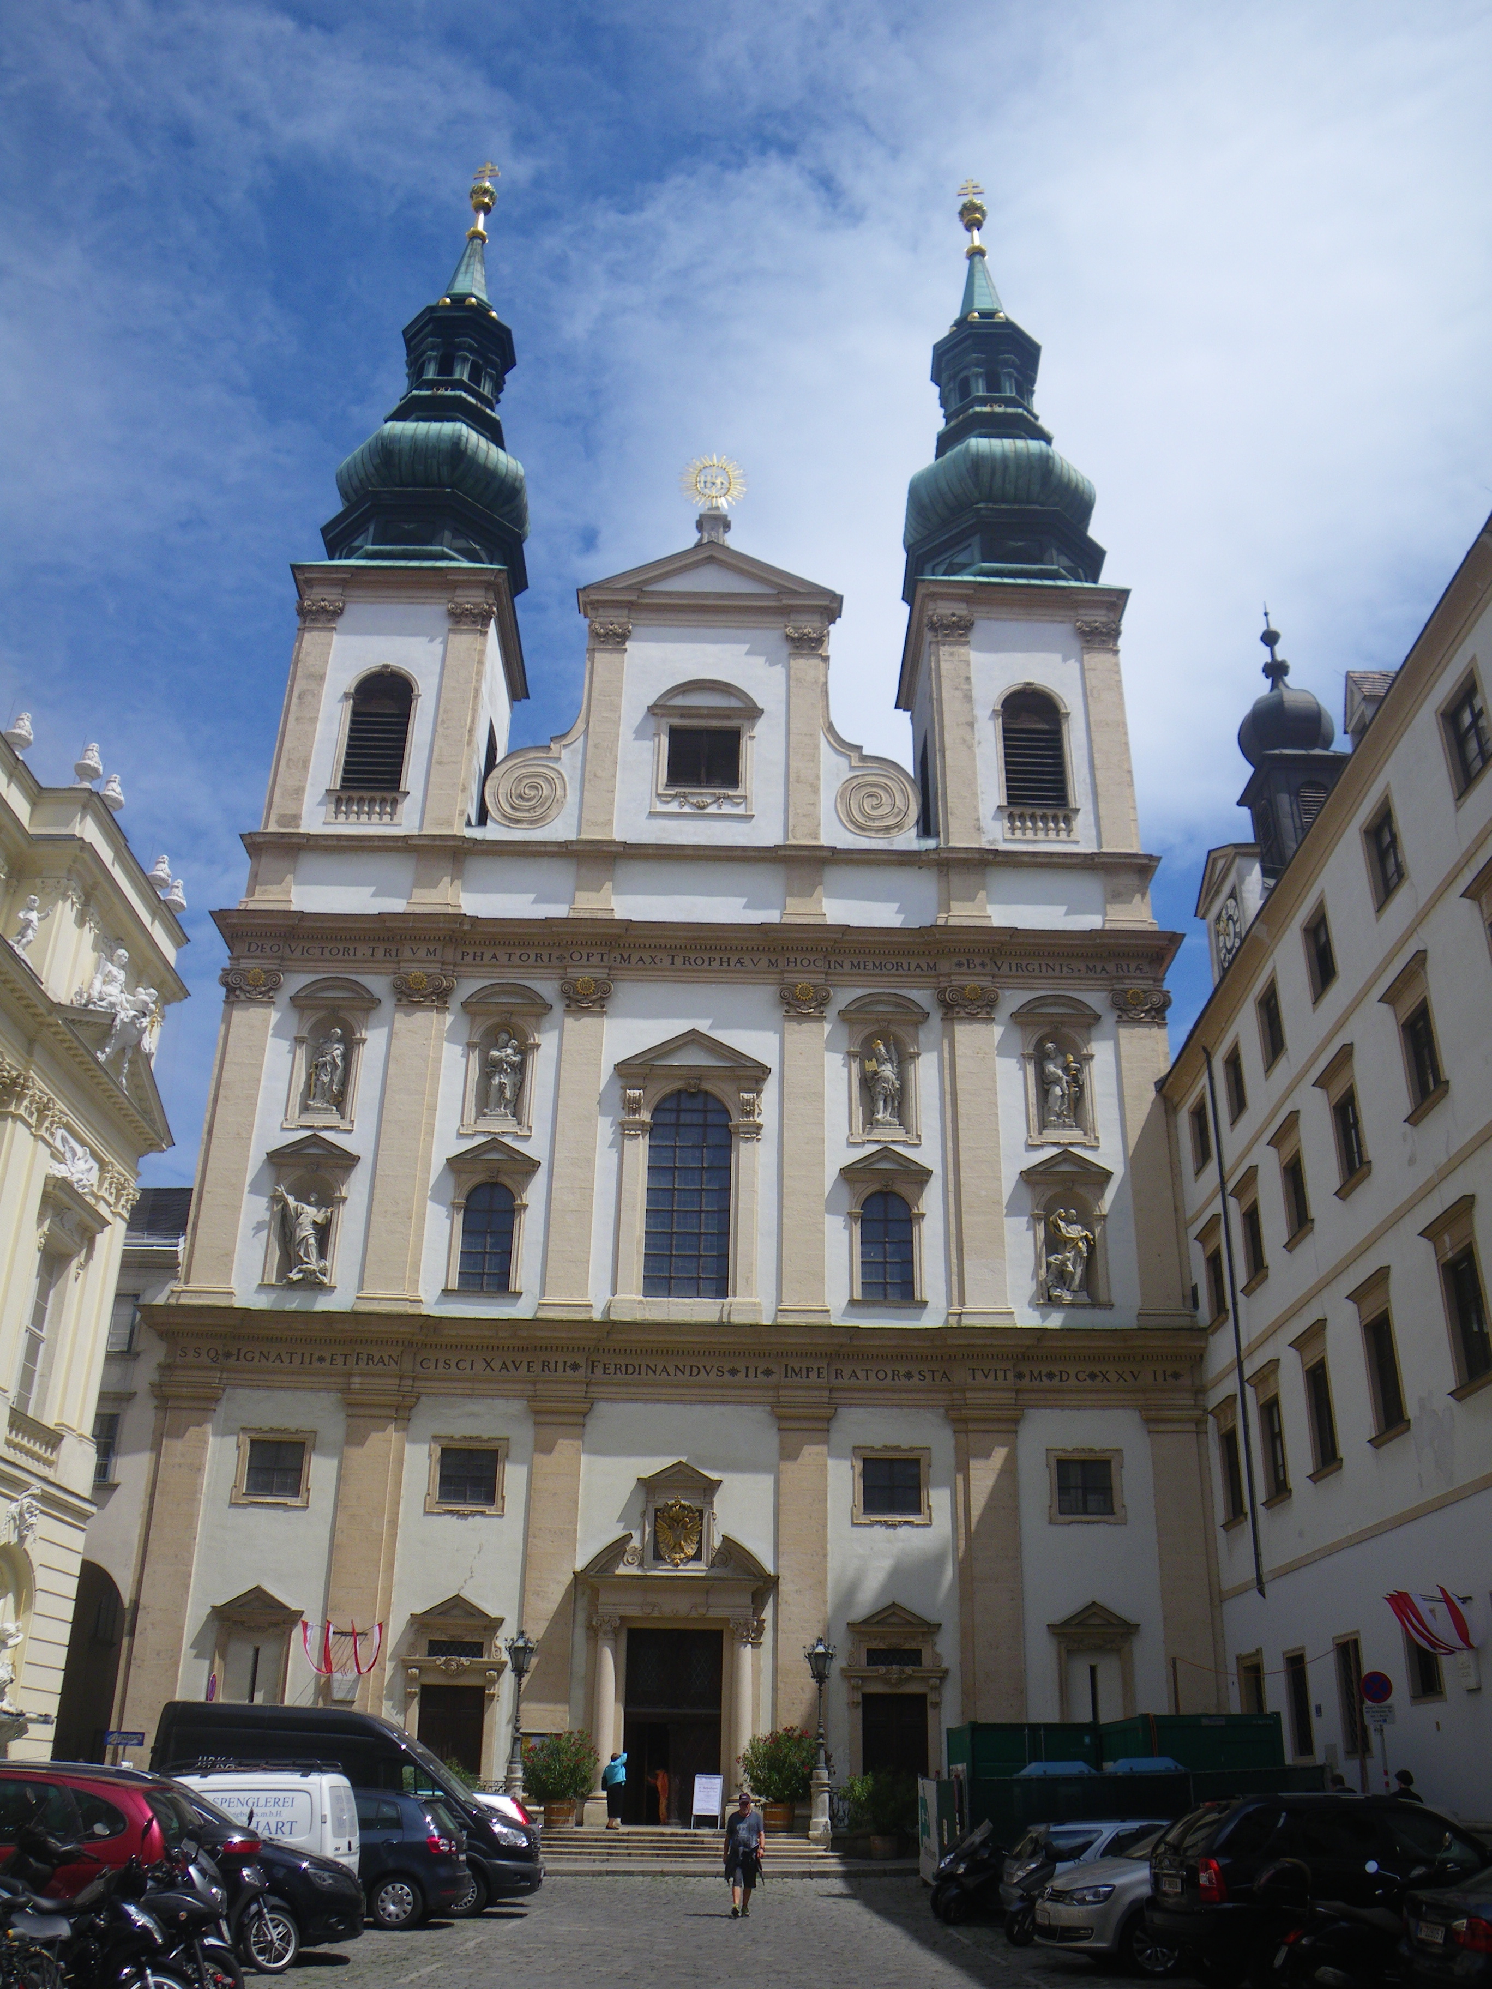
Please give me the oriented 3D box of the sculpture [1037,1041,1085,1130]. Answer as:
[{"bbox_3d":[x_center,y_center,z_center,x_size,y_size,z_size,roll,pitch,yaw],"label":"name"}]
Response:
[{"bbox_3d":[9.532,2.776,49.134,1.392,3.042,0.800,1,-26,0],"label":"sculpture"}]

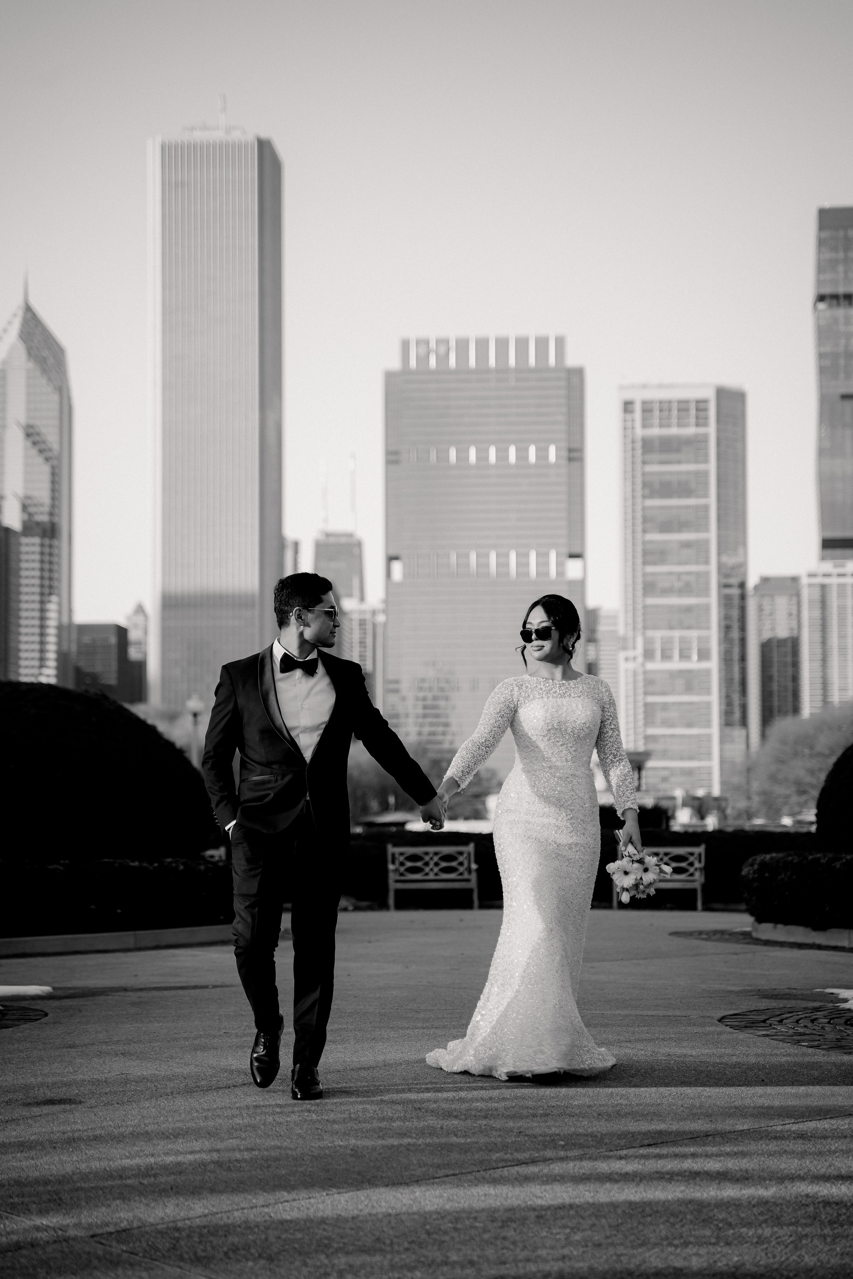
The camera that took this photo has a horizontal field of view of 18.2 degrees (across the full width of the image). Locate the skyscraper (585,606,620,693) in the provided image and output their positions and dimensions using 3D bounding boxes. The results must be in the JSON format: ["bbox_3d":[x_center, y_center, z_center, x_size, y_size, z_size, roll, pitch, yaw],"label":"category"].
[{"bbox_3d":[123.019,61.697,1820.855,31.000,166.913,28.000,-1,-5,5],"label":"skyscraper"}]

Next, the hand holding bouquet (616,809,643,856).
[{"bbox_3d":[0.713,0.676,9.320,0.090,0.160,0.090,0,-5,0],"label":"hand holding bouquet"}]

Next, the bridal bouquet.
[{"bbox_3d":[0.743,0.816,9.280,0.220,0.200,0.200,0,-5,0],"label":"bridal bouquet"}]

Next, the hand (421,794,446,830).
[{"bbox_3d":[0.024,0.590,9.120,0.090,0.125,0.100,0,-5,0],"label":"hand"}]

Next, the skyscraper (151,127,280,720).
[{"bbox_3d":[-103.413,-70.369,1319.851,59.000,351.589,59.000,-1,-5,5],"label":"skyscraper"}]

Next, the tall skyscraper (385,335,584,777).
[{"bbox_3d":[26.693,-18.460,1210.328,86.000,229.839,46.000,-1,-5,5],"label":"tall skyscraper"}]

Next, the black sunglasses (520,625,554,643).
[{"bbox_3d":[0.413,-0.016,9.320,0.142,0.050,0.140,-9,-5,31],"label":"black sunglasses"}]

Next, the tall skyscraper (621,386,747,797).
[{"bbox_3d":[116.970,-8.180,1209.483,54.000,208.668,34.000,-1,-5,7],"label":"tall skyscraper"}]

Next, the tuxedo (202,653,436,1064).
[{"bbox_3d":[-0.363,0.728,9.050,0.730,1.410,0.450,1,-5,-10],"label":"tuxedo"}]

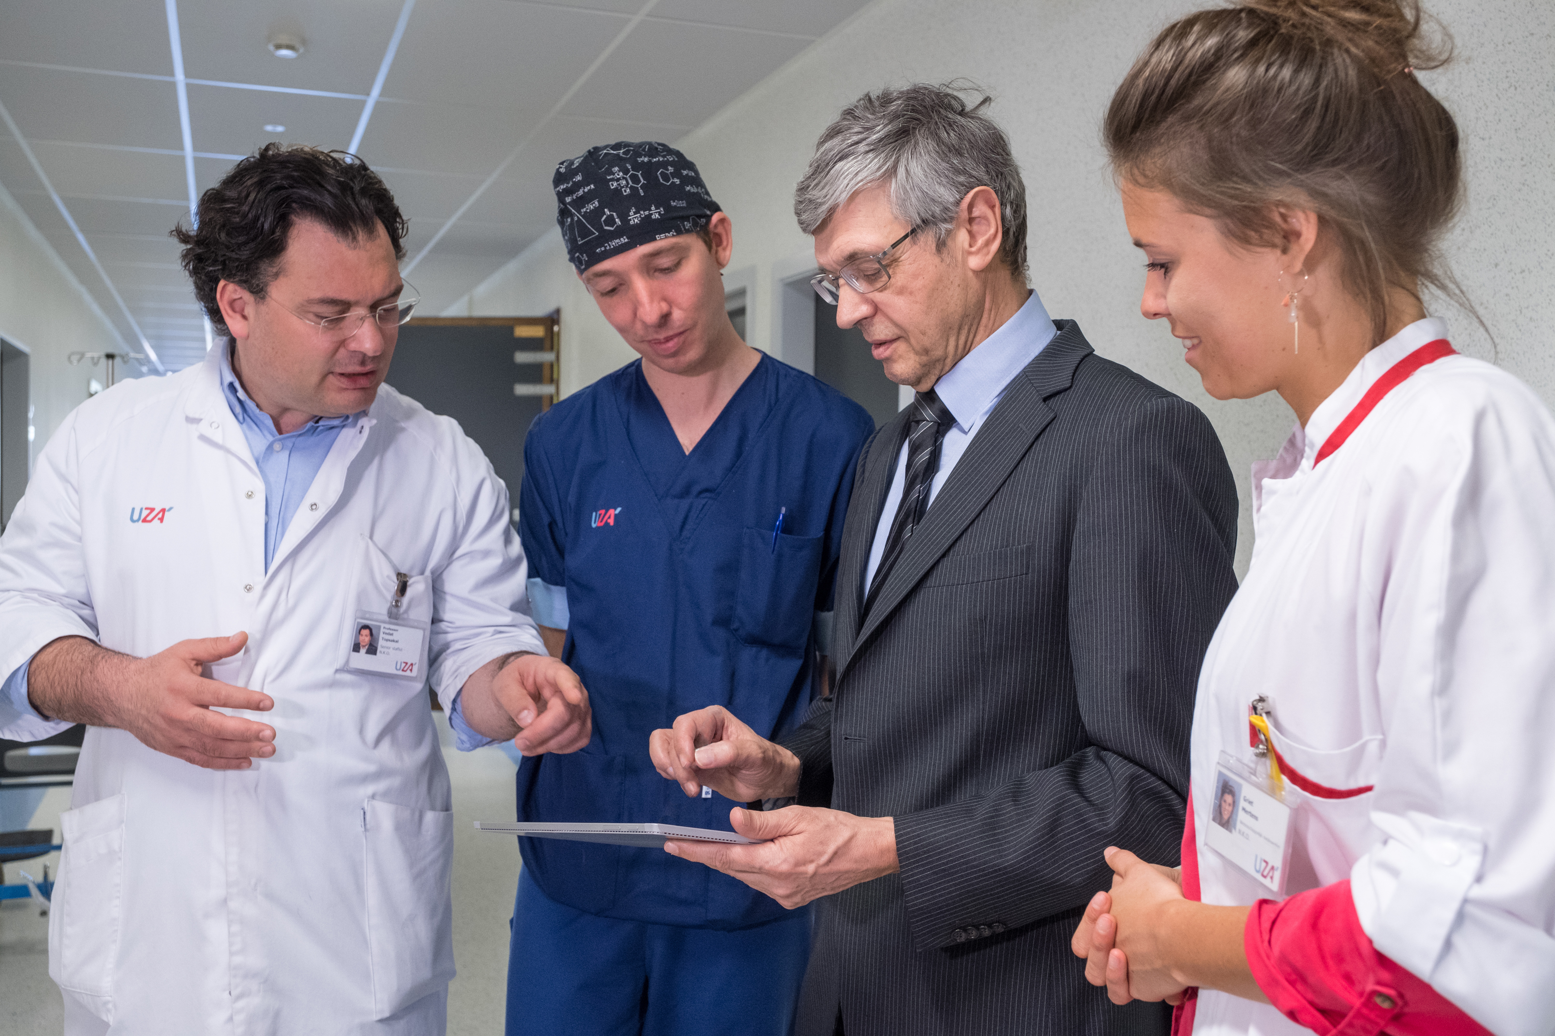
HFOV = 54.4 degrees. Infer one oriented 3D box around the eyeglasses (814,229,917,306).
[{"bbox_3d":[0.106,-0.233,1.300,0.140,0.043,0.140,-38,15,-20],"label":"eyeglasses"}]

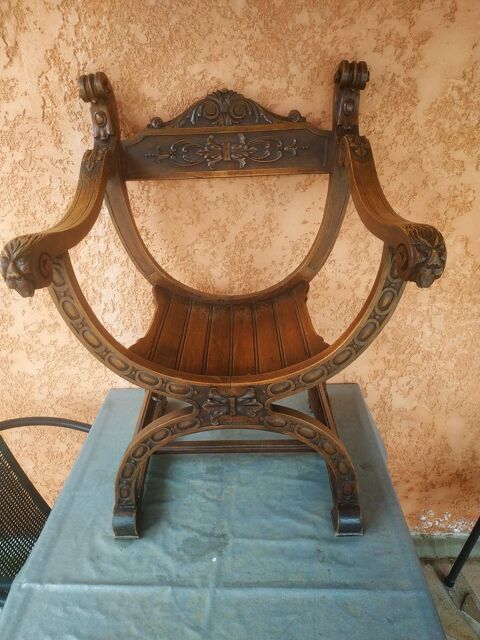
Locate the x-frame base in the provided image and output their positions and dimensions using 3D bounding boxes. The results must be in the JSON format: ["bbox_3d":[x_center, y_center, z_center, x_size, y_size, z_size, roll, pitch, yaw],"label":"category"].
[{"bbox_3d":[-0.014,0.207,1.121,0.570,0.410,0.460,-1,29,1],"label":"x-frame base"}]

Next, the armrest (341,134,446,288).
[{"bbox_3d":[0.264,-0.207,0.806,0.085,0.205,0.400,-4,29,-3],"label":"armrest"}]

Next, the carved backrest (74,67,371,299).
[{"bbox_3d":[-0.027,-0.294,1.027,0.600,0.510,0.090,-1,29,1],"label":"carved backrest"}]

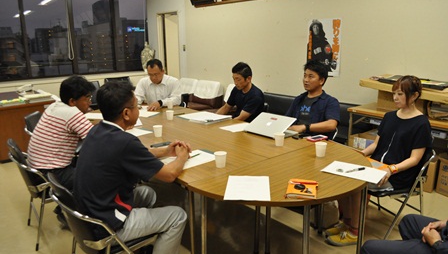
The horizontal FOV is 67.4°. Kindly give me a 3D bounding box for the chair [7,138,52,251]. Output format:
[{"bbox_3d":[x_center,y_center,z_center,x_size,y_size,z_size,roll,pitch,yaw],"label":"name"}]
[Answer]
[{"bbox_3d":[-1.265,0.427,2.522,0.490,0.740,0.460,-9,16,-36],"label":"chair"}]

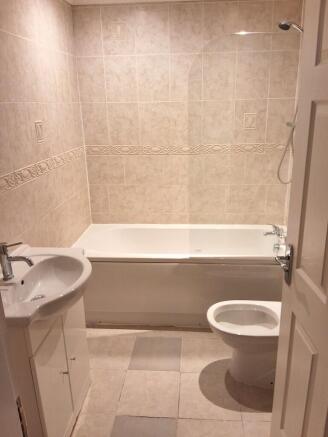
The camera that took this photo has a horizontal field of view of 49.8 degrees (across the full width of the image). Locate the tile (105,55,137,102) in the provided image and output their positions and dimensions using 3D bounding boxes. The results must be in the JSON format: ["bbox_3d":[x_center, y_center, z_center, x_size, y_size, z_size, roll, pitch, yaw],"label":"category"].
[{"bbox_3d":[-0.328,-1.076,2.751,0.250,0.334,0.012,0,18,6],"label":"tile"}]

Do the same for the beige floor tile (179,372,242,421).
[{"bbox_3d":[0.261,1.026,2.052,0.337,0.012,0.337,0,19,5],"label":"beige floor tile"}]

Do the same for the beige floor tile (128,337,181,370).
[{"bbox_3d":[-0.049,0.900,2.353,0.327,0.012,0.343,0,17,4],"label":"beige floor tile"}]

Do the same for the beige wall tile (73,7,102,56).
[{"bbox_3d":[-0.569,-1.420,2.691,0.214,0.352,0.012,0,17,4],"label":"beige wall tile"}]

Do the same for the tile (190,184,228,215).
[{"bbox_3d":[0.356,-0.161,2.977,0.332,0.254,0.012,0,18,6],"label":"tile"}]

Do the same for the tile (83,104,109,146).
[{"bbox_3d":[-0.555,-0.764,2.890,0.214,0.340,0.012,0,17,4],"label":"tile"}]

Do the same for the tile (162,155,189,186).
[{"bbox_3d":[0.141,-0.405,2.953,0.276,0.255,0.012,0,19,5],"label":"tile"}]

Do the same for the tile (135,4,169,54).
[{"bbox_3d":[-0.085,-1.419,2.654,0.253,0.352,0.012,0,17,4],"label":"tile"}]

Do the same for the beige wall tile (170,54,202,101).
[{"bbox_3d":[0.174,-1.088,2.735,0.253,0.340,0.012,0,17,4],"label":"beige wall tile"}]

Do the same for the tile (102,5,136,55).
[{"bbox_3d":[-0.338,-1.409,2.654,0.253,0.340,0.012,0,19,5],"label":"tile"}]

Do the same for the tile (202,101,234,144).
[{"bbox_3d":[0.433,-0.763,2.814,0.253,0.340,0.012,0,17,4],"label":"tile"}]

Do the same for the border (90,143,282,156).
[{"bbox_3d":[0.165,-0.560,2.868,1.649,0.076,0.012,0,18,6],"label":"border"}]

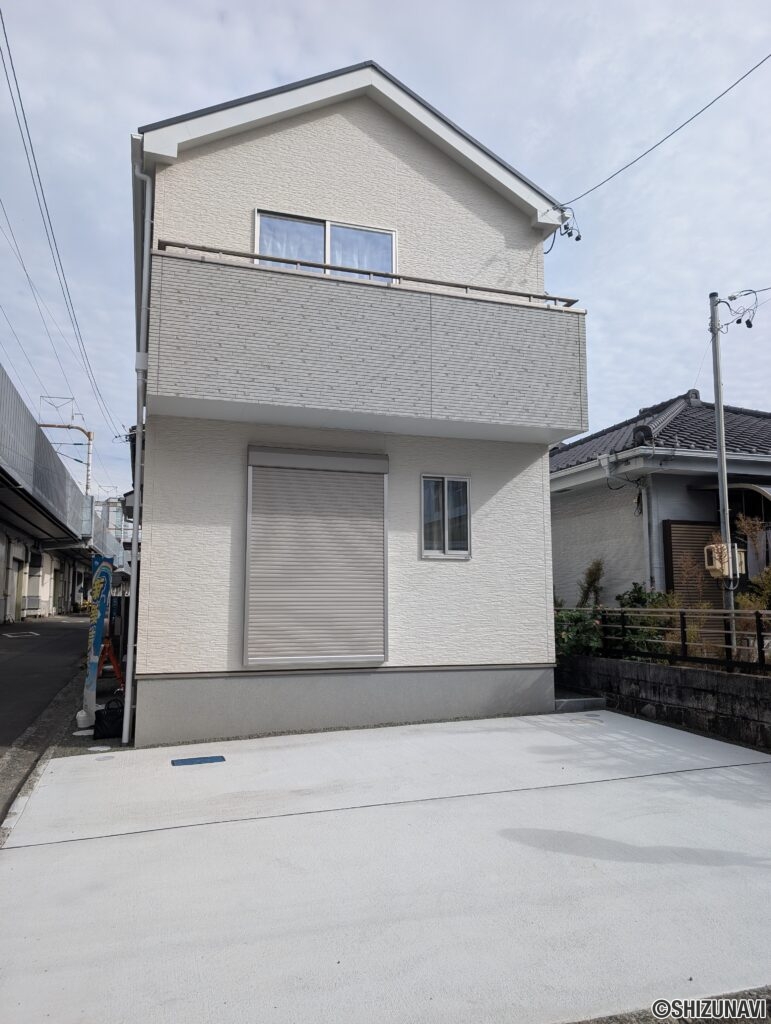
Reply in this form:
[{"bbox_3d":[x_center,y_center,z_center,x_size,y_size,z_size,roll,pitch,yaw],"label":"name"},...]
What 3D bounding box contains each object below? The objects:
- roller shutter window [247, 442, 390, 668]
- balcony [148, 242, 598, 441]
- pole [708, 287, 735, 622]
[{"bbox_3d":[-0.734,0.474,7.755,1.573,2.313,0.130,2,-7,-17],"label":"roller shutter window"},{"bbox_3d":[-0.074,-1.736,7.814,4.770,1.570,0.830,2,-7,-17],"label":"balcony"},{"bbox_3d":[3.869,-0.400,8.120,0.100,4.400,0.100,2,-7,-17],"label":"pole"}]

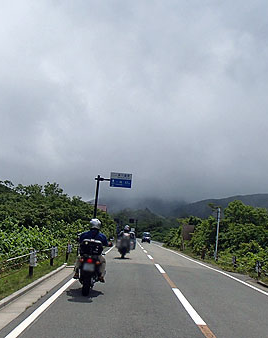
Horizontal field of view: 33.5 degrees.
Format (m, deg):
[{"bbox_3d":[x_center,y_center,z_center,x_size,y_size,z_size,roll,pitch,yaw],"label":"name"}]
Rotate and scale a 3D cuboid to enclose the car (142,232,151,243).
[{"bbox_3d":[2.206,12.061,78.000,1.600,1.800,3.800,4,-8,0],"label":"car"}]

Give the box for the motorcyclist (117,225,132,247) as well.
[{"bbox_3d":[-0.479,3.643,23.700,0.780,1.380,0.850,4,-8,0],"label":"motorcyclist"}]

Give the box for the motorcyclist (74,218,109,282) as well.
[{"bbox_3d":[-0.966,1.866,10.200,0.770,1.430,0.850,4,-8,0],"label":"motorcyclist"}]

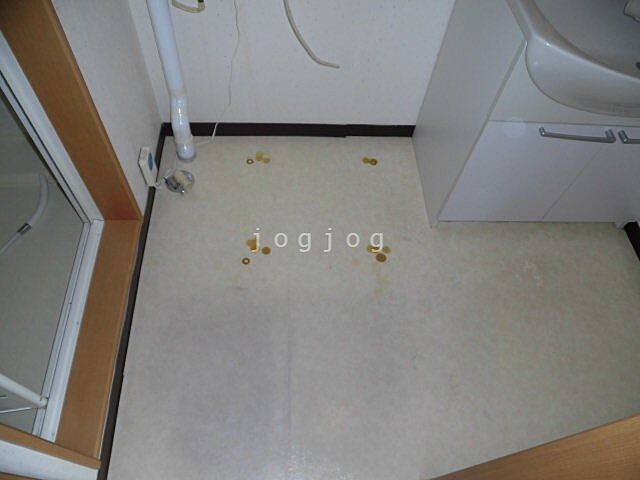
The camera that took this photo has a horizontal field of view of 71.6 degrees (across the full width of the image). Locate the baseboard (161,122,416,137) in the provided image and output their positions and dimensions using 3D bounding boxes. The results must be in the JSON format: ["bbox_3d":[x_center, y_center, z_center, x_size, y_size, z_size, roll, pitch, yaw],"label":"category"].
[{"bbox_3d":[-0.114,-0.453,1.824,1.023,0.068,0.020,-1,56,-6],"label":"baseboard"}]

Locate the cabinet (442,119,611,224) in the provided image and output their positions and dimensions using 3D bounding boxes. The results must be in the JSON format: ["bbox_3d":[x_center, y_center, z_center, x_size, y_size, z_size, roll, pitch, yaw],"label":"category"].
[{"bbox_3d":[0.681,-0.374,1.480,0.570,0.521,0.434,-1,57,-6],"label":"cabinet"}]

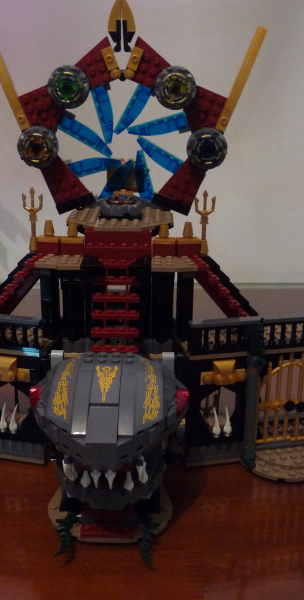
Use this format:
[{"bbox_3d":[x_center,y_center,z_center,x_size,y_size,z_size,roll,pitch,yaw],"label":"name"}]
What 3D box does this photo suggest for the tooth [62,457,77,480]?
[{"bbox_3d":[-0.044,0.089,0.330,0.007,0.013,0.007,9,19,24],"label":"tooth"}]

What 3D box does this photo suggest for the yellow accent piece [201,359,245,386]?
[{"bbox_3d":[0.048,0.048,0.418,0.030,0.016,0.012,-4,18,-13],"label":"yellow accent piece"}]

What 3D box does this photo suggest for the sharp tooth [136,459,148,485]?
[{"bbox_3d":[-0.005,0.100,0.364,0.006,0.015,0.007,-6,20,-19],"label":"sharp tooth"}]

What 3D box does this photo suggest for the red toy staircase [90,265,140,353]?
[{"bbox_3d":[-0.024,0.005,0.424,0.032,0.056,0.054,1,17,0],"label":"red toy staircase"}]

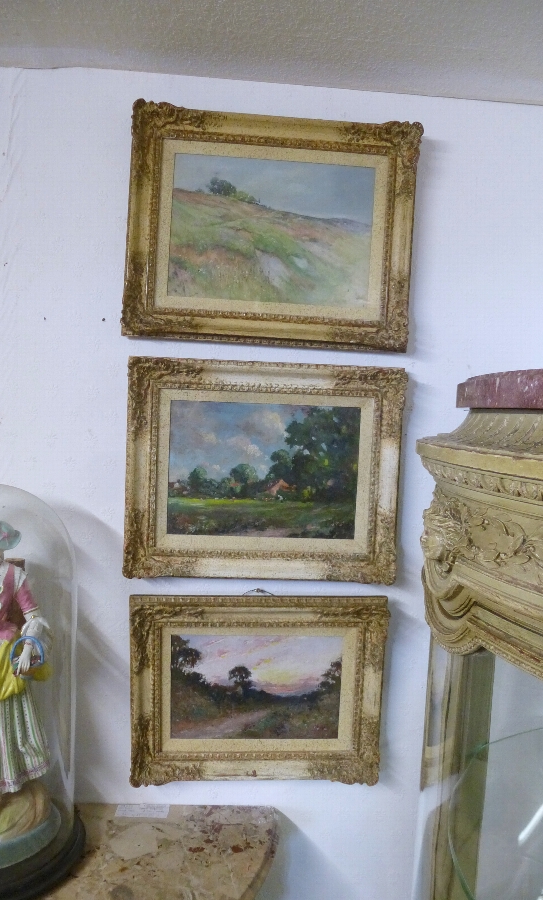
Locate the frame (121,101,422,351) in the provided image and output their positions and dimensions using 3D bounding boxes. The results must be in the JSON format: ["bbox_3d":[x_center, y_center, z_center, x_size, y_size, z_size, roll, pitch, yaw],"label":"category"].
[{"bbox_3d":[0.001,-0.375,1.070,0.483,0.382,0.050,3,1,-3],"label":"frame"}]

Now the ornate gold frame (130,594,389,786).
[{"bbox_3d":[-0.024,0.427,1.105,0.439,0.329,0.050,1,6,-2],"label":"ornate gold frame"}]

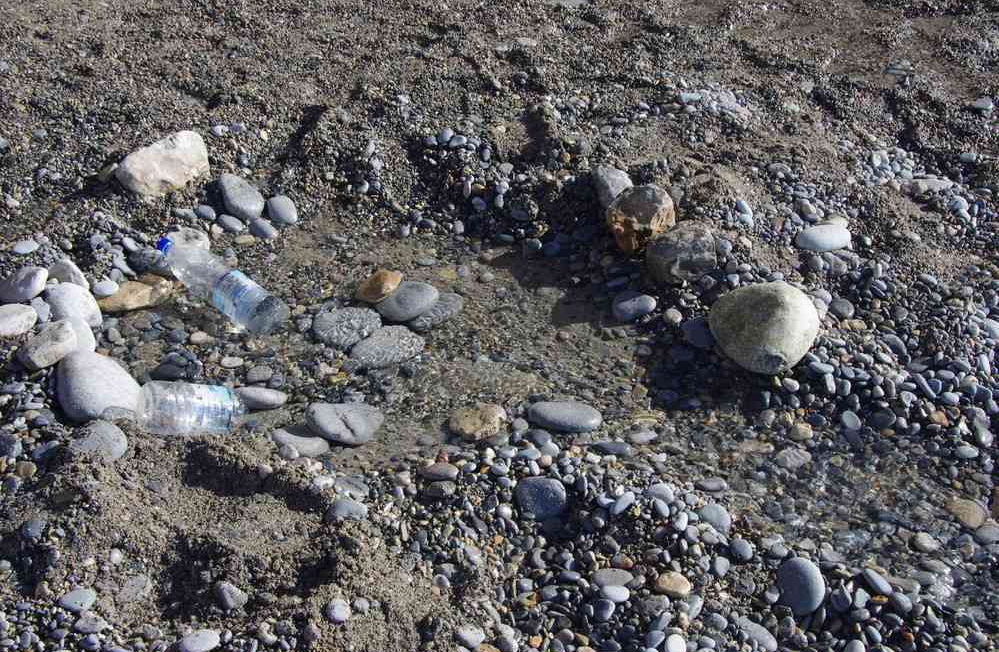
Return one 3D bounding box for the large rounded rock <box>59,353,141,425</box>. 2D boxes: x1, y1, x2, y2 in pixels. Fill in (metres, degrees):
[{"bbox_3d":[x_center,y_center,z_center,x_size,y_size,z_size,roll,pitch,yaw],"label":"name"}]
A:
[{"bbox_3d":[-0.685,0.105,2.325,0.140,0.114,0.136,18,39,24],"label":"large rounded rock"}]

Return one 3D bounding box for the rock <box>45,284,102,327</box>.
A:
[{"bbox_3d":[-0.788,-0.036,2.522,0.102,0.080,0.096,12,37,16],"label":"rock"}]

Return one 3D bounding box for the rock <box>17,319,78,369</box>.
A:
[{"bbox_3d":[-0.802,0.033,2.420,0.102,0.083,0.098,-15,38,-20],"label":"rock"}]

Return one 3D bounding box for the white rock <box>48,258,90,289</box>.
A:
[{"bbox_3d":[-0.822,-0.091,2.587,0.083,0.075,0.085,12,37,16],"label":"white rock"}]

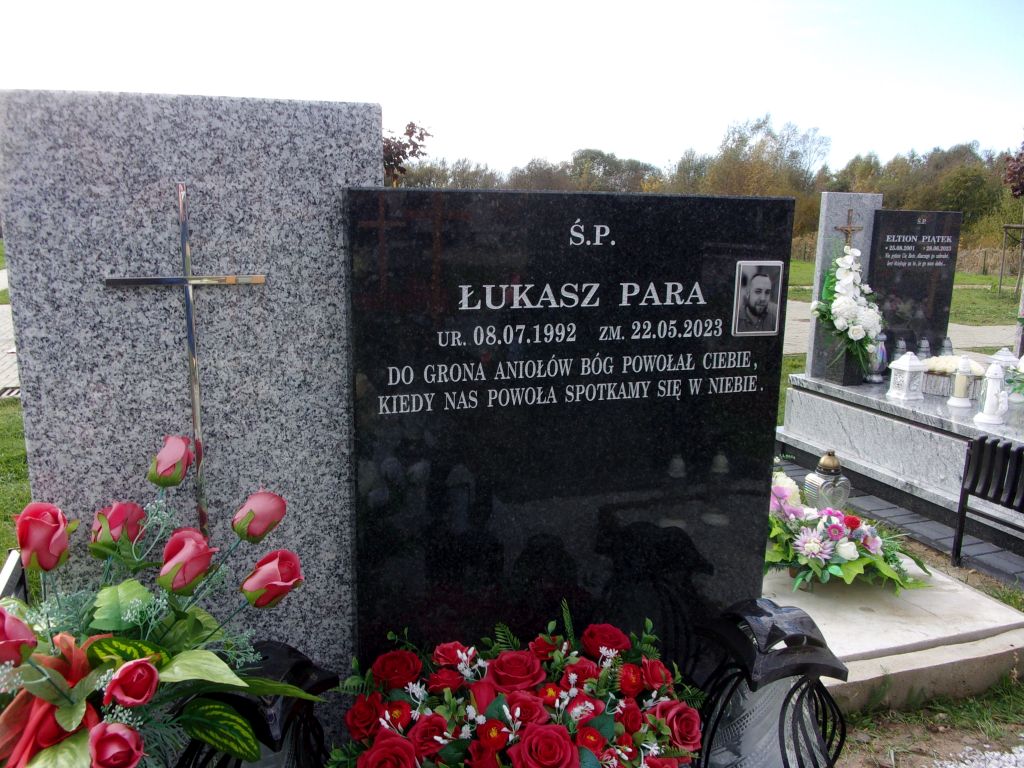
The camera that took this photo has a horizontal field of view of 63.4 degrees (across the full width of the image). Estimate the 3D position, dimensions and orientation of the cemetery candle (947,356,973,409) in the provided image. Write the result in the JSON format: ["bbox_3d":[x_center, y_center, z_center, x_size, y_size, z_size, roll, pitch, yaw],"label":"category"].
[{"bbox_3d":[2.255,-0.019,4.163,0.125,0.246,0.125,-3,12,-19],"label":"cemetery candle"}]

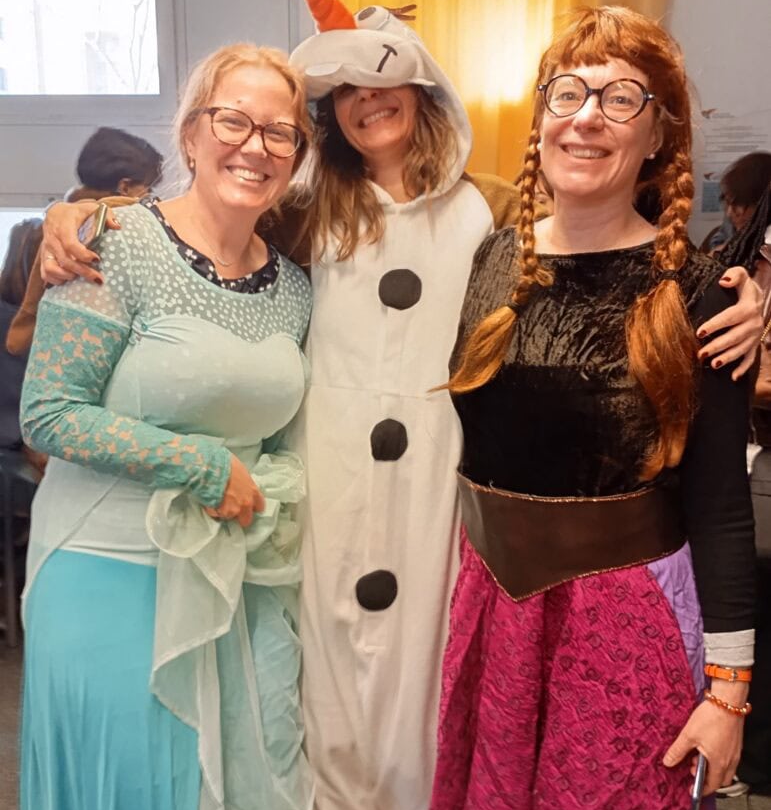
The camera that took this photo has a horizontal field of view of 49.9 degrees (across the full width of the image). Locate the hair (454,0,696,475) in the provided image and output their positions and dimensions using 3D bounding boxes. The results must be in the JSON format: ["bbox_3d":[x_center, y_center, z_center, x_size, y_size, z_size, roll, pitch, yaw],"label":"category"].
[{"bbox_3d":[0.270,-0.228,1.120,0.315,0.585,0.260,5,12,24],"label":"hair"}]

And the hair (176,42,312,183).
[{"bbox_3d":[-0.217,-0.440,1.250,0.195,0.220,0.215,6,7,-28],"label":"hair"}]

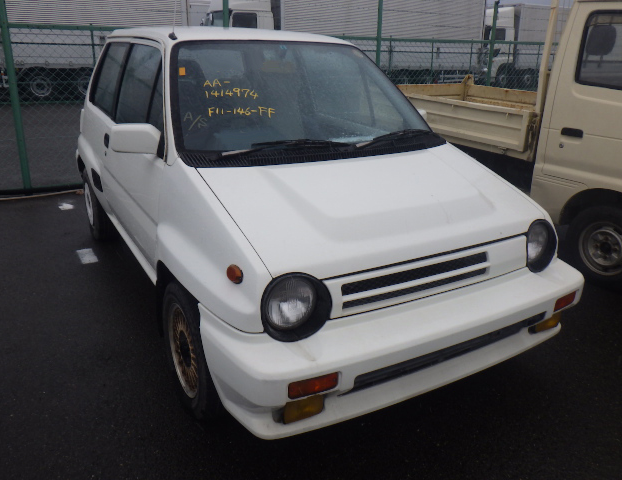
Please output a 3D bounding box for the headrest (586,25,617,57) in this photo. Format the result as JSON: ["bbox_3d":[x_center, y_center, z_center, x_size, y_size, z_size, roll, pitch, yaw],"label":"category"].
[{"bbox_3d":[1.859,-1.277,3.314,0.230,0.190,0.100,-10,22,-29],"label":"headrest"}]

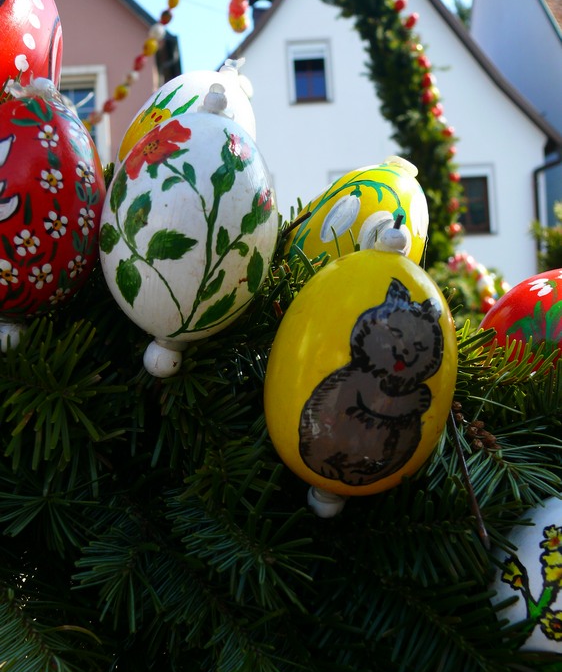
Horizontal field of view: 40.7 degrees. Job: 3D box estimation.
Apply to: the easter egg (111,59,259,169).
[{"bbox_3d":[-0.038,-0.076,0.316,0.053,0.079,0.053,27,6,-12],"label":"easter egg"}]

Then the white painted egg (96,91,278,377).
[{"bbox_3d":[-0.028,-0.032,0.234,0.053,0.092,0.053,12,-6,-8],"label":"white painted egg"}]

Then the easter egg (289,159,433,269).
[{"bbox_3d":[0.034,-0.040,0.318,0.053,0.076,0.053,30,4,2],"label":"easter egg"}]

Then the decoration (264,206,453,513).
[{"bbox_3d":[0.021,0.008,0.195,0.048,0.077,0.048,14,5,-4],"label":"decoration"}]

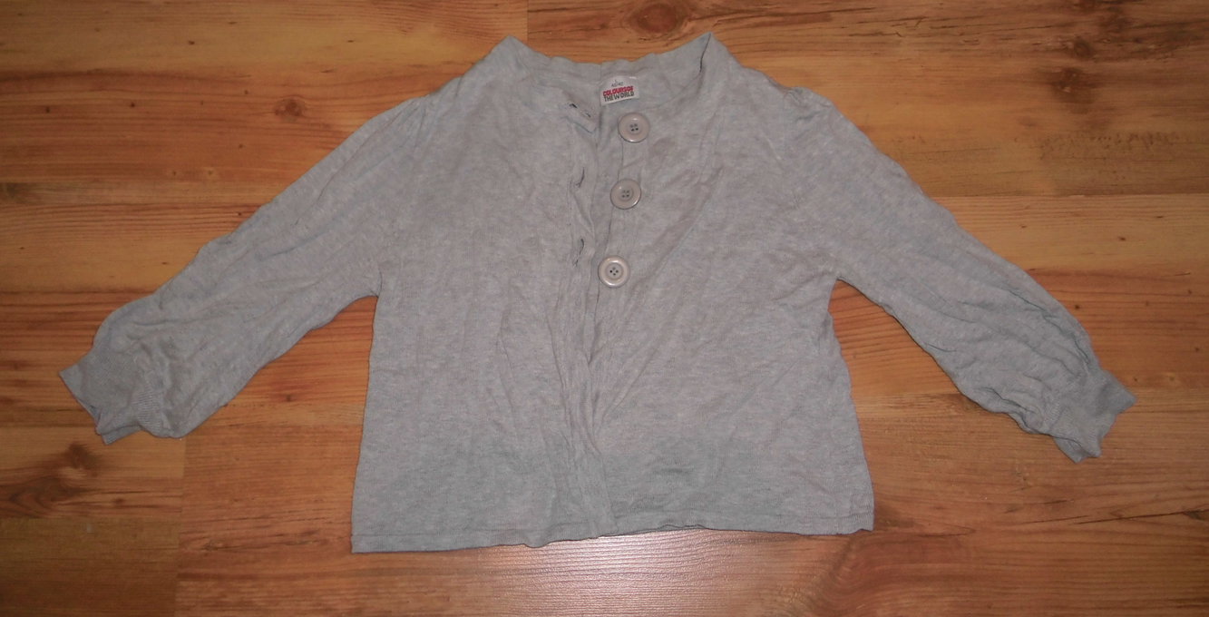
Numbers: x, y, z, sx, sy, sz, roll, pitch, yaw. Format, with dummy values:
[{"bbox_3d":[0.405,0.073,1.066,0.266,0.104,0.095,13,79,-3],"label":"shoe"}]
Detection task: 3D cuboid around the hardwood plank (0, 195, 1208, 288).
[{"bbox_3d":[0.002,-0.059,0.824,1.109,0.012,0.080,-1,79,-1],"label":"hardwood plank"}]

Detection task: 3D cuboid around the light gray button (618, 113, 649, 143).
[{"bbox_3d":[0.027,-0.165,0.826,0.029,0.004,0.029,-1,79,-1],"label":"light gray button"}]

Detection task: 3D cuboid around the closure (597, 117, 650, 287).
[{"bbox_3d":[0.018,-0.098,0.814,0.035,0.008,0.166,8,79,1],"label":"closure"}]

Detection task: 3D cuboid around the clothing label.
[{"bbox_3d":[0.014,-0.203,0.840,0.036,0.003,0.025,-11,79,-3],"label":"clothing label"}]

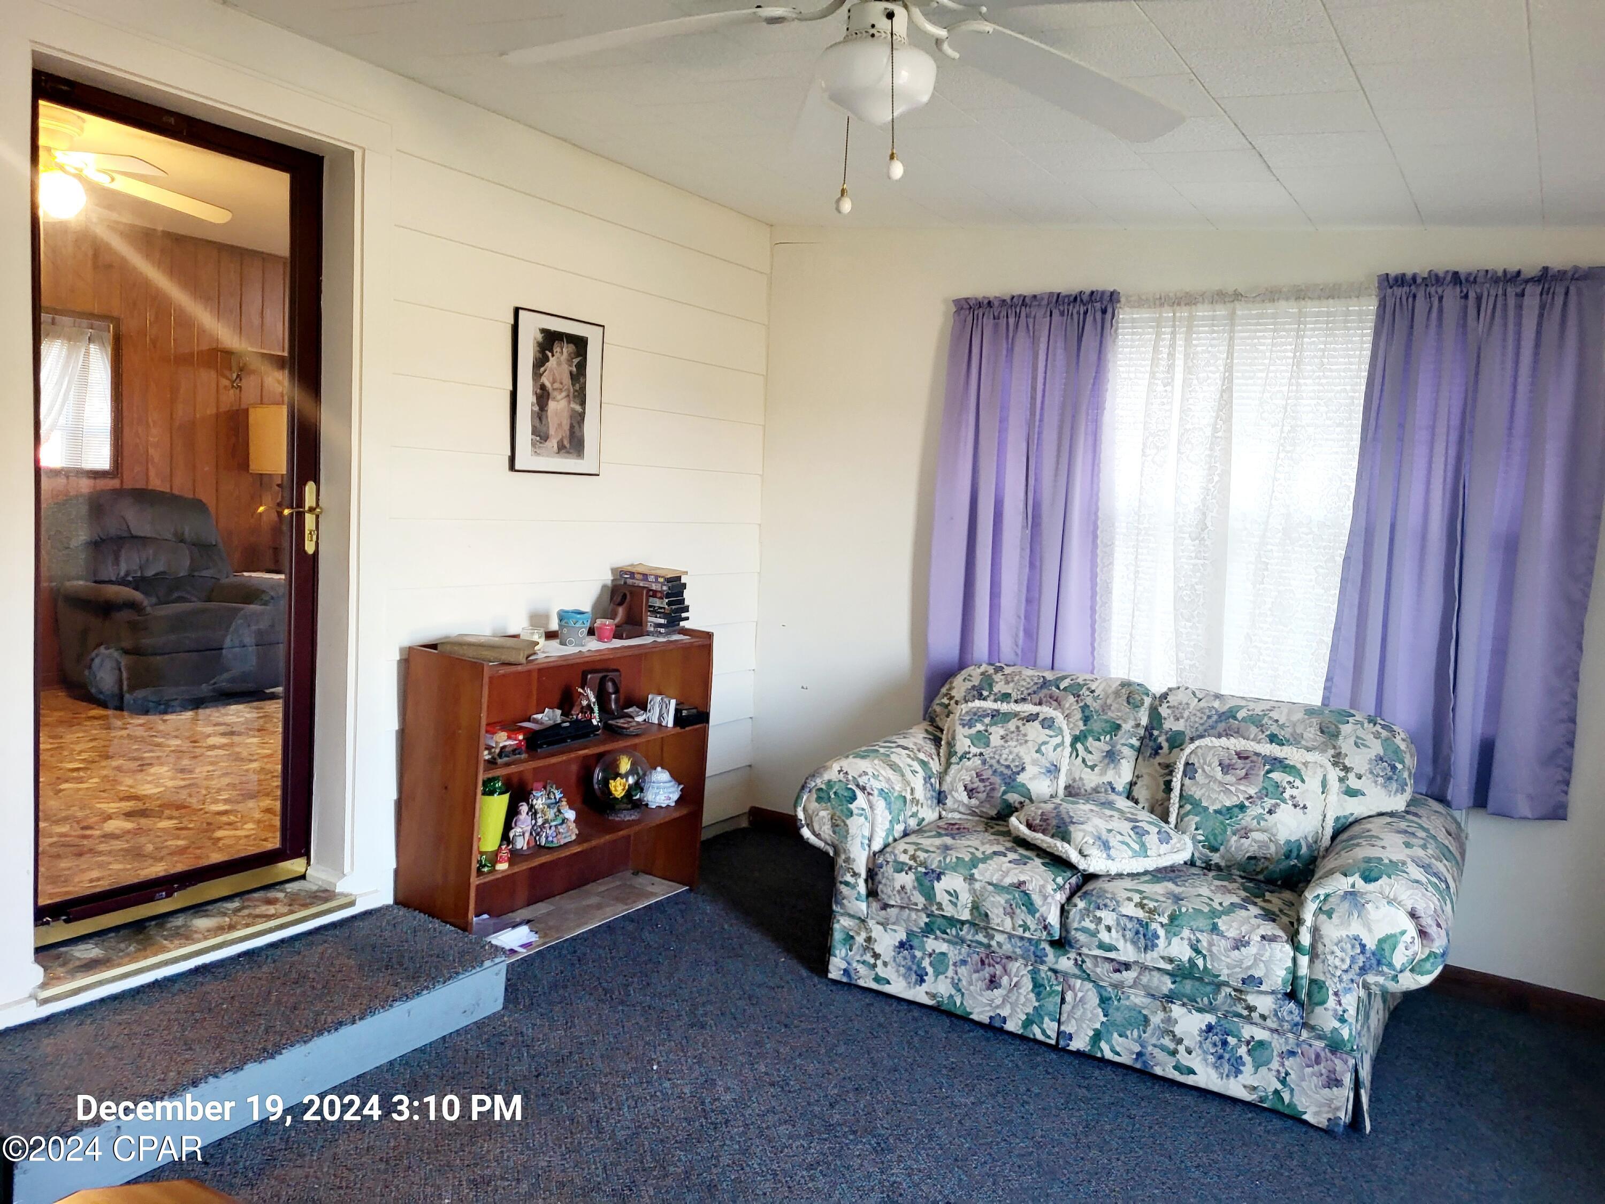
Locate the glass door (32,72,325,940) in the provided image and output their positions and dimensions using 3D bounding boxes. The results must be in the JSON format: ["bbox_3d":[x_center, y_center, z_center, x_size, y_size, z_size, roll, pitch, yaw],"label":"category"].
[{"bbox_3d":[-1.571,-0.207,3.045,0.050,1.997,0.790,6,6,32],"label":"glass door"}]

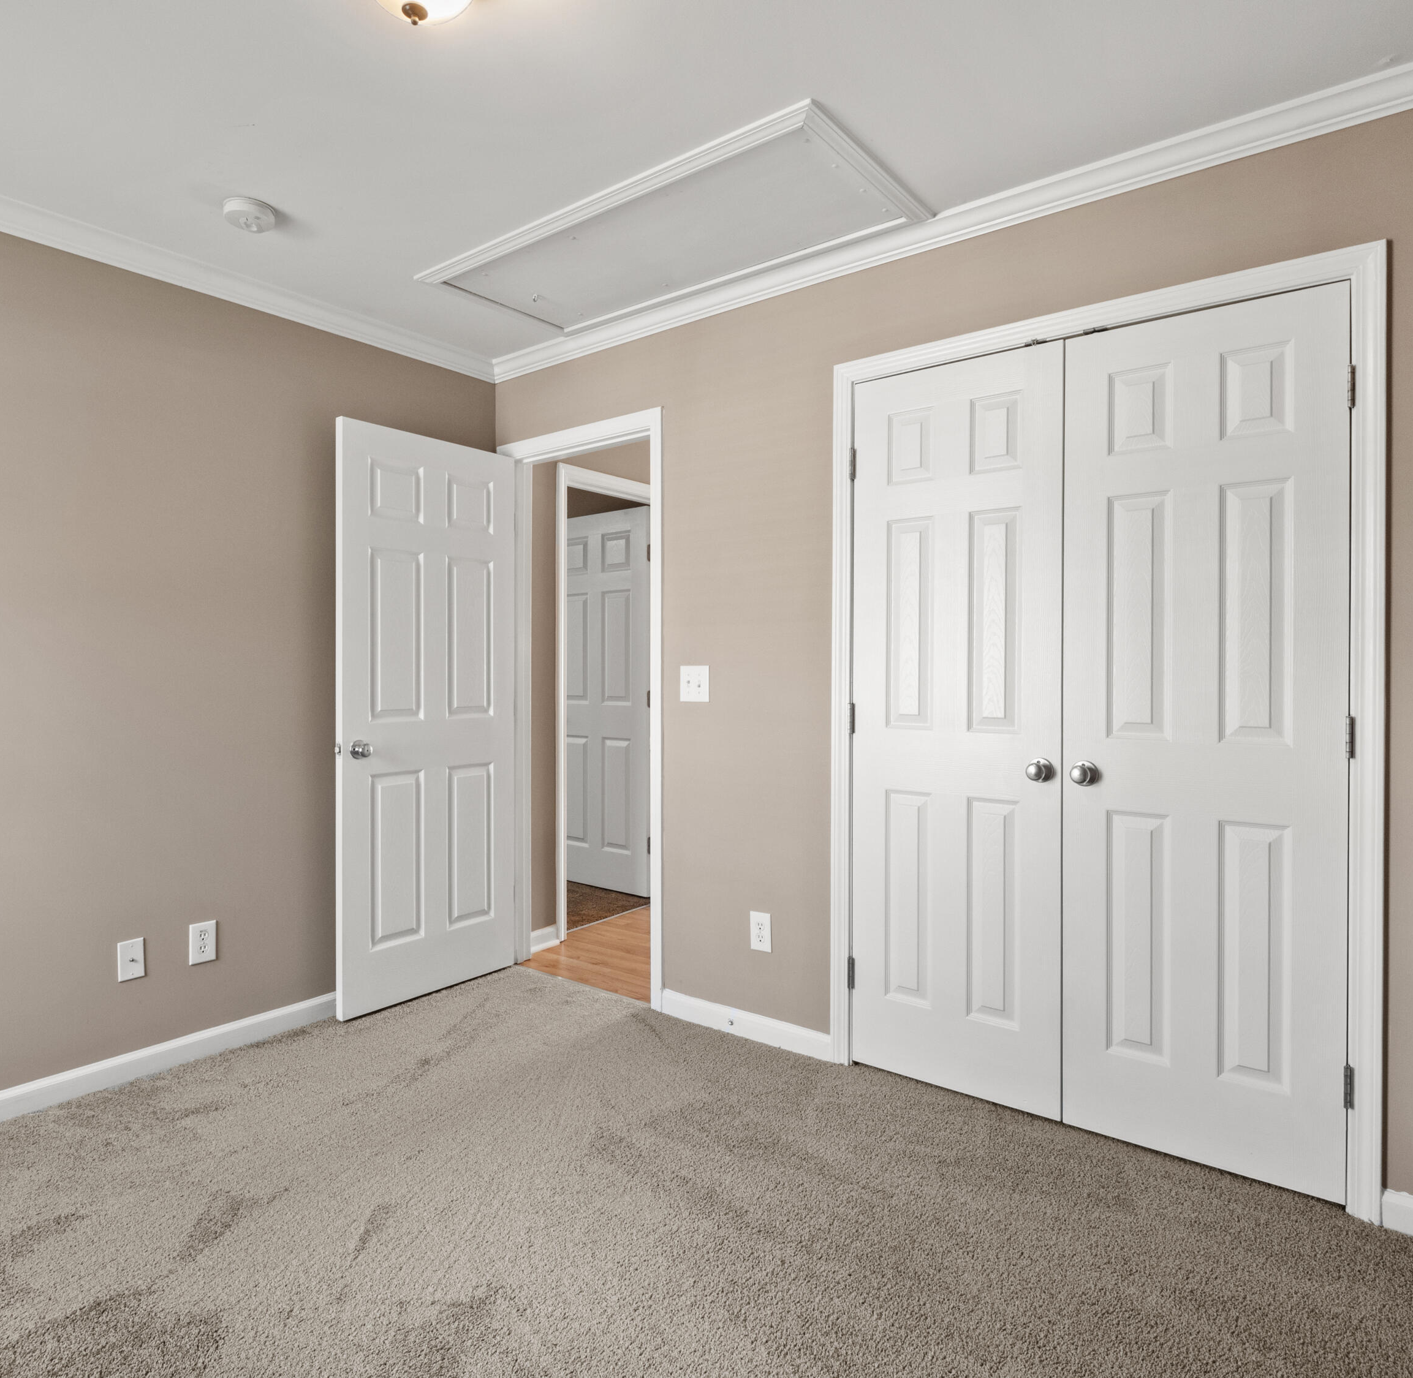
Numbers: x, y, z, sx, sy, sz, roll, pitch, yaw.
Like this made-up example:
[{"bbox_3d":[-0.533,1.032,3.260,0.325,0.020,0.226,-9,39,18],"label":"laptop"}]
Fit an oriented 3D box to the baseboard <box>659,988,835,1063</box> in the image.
[{"bbox_3d":[0.120,1.084,2.761,0.640,0.082,0.020,0,1,35],"label":"baseboard"}]

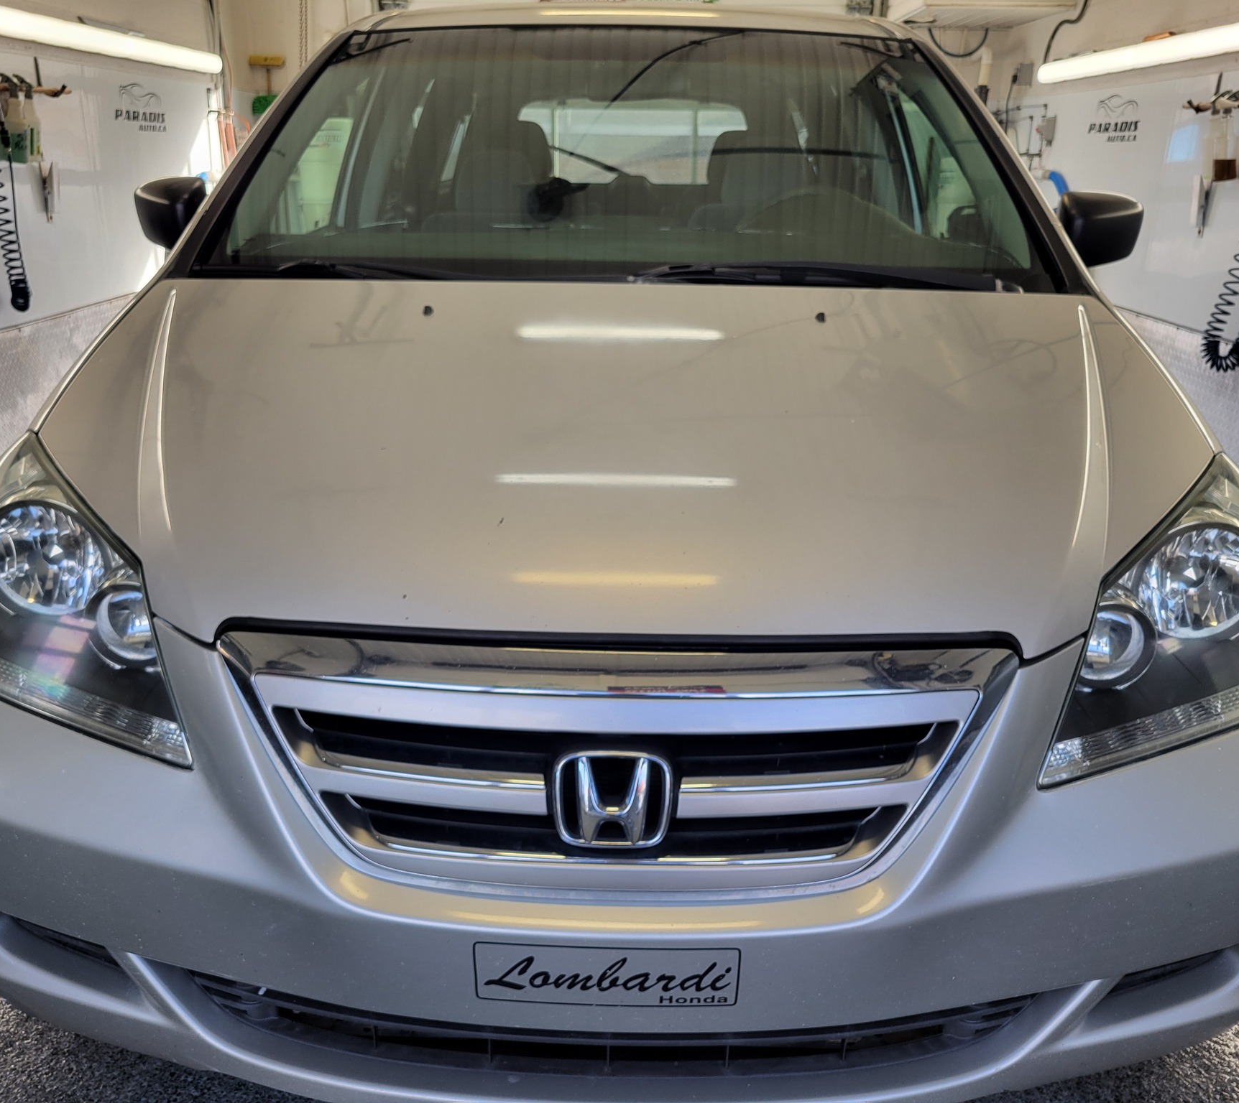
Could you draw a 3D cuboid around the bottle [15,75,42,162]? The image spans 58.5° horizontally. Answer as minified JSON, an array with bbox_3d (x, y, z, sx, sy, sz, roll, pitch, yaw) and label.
[{"bbox_3d":[-2.352,-1.719,4.384,0.102,0.305,0.067,9,20,-3],"label":"bottle"}]

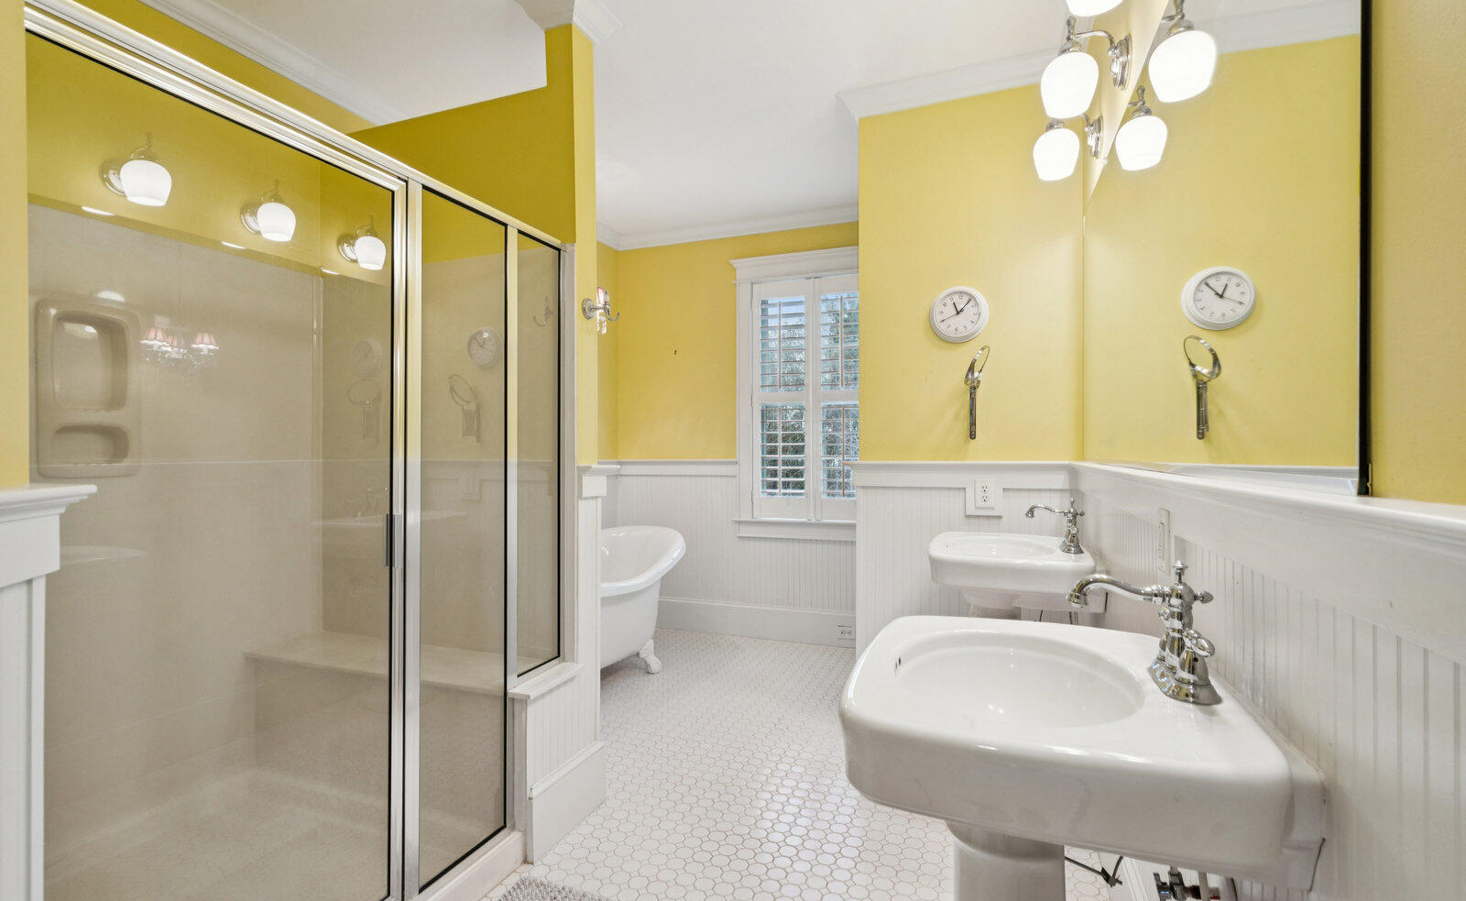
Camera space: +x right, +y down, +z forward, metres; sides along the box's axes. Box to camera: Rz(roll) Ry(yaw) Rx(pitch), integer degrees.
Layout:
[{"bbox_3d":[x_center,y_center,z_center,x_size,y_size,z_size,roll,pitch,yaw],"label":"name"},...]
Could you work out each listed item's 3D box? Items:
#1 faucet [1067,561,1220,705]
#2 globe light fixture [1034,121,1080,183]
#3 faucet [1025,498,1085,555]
[{"bbox_3d":[0.566,0.235,0.910,0.174,0.167,0.165,0,0,22],"label":"faucet"},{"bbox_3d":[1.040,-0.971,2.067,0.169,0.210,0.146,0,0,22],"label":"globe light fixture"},{"bbox_3d":[1.031,0.234,2.081,0.172,0.167,0.165,0,0,22],"label":"faucet"}]

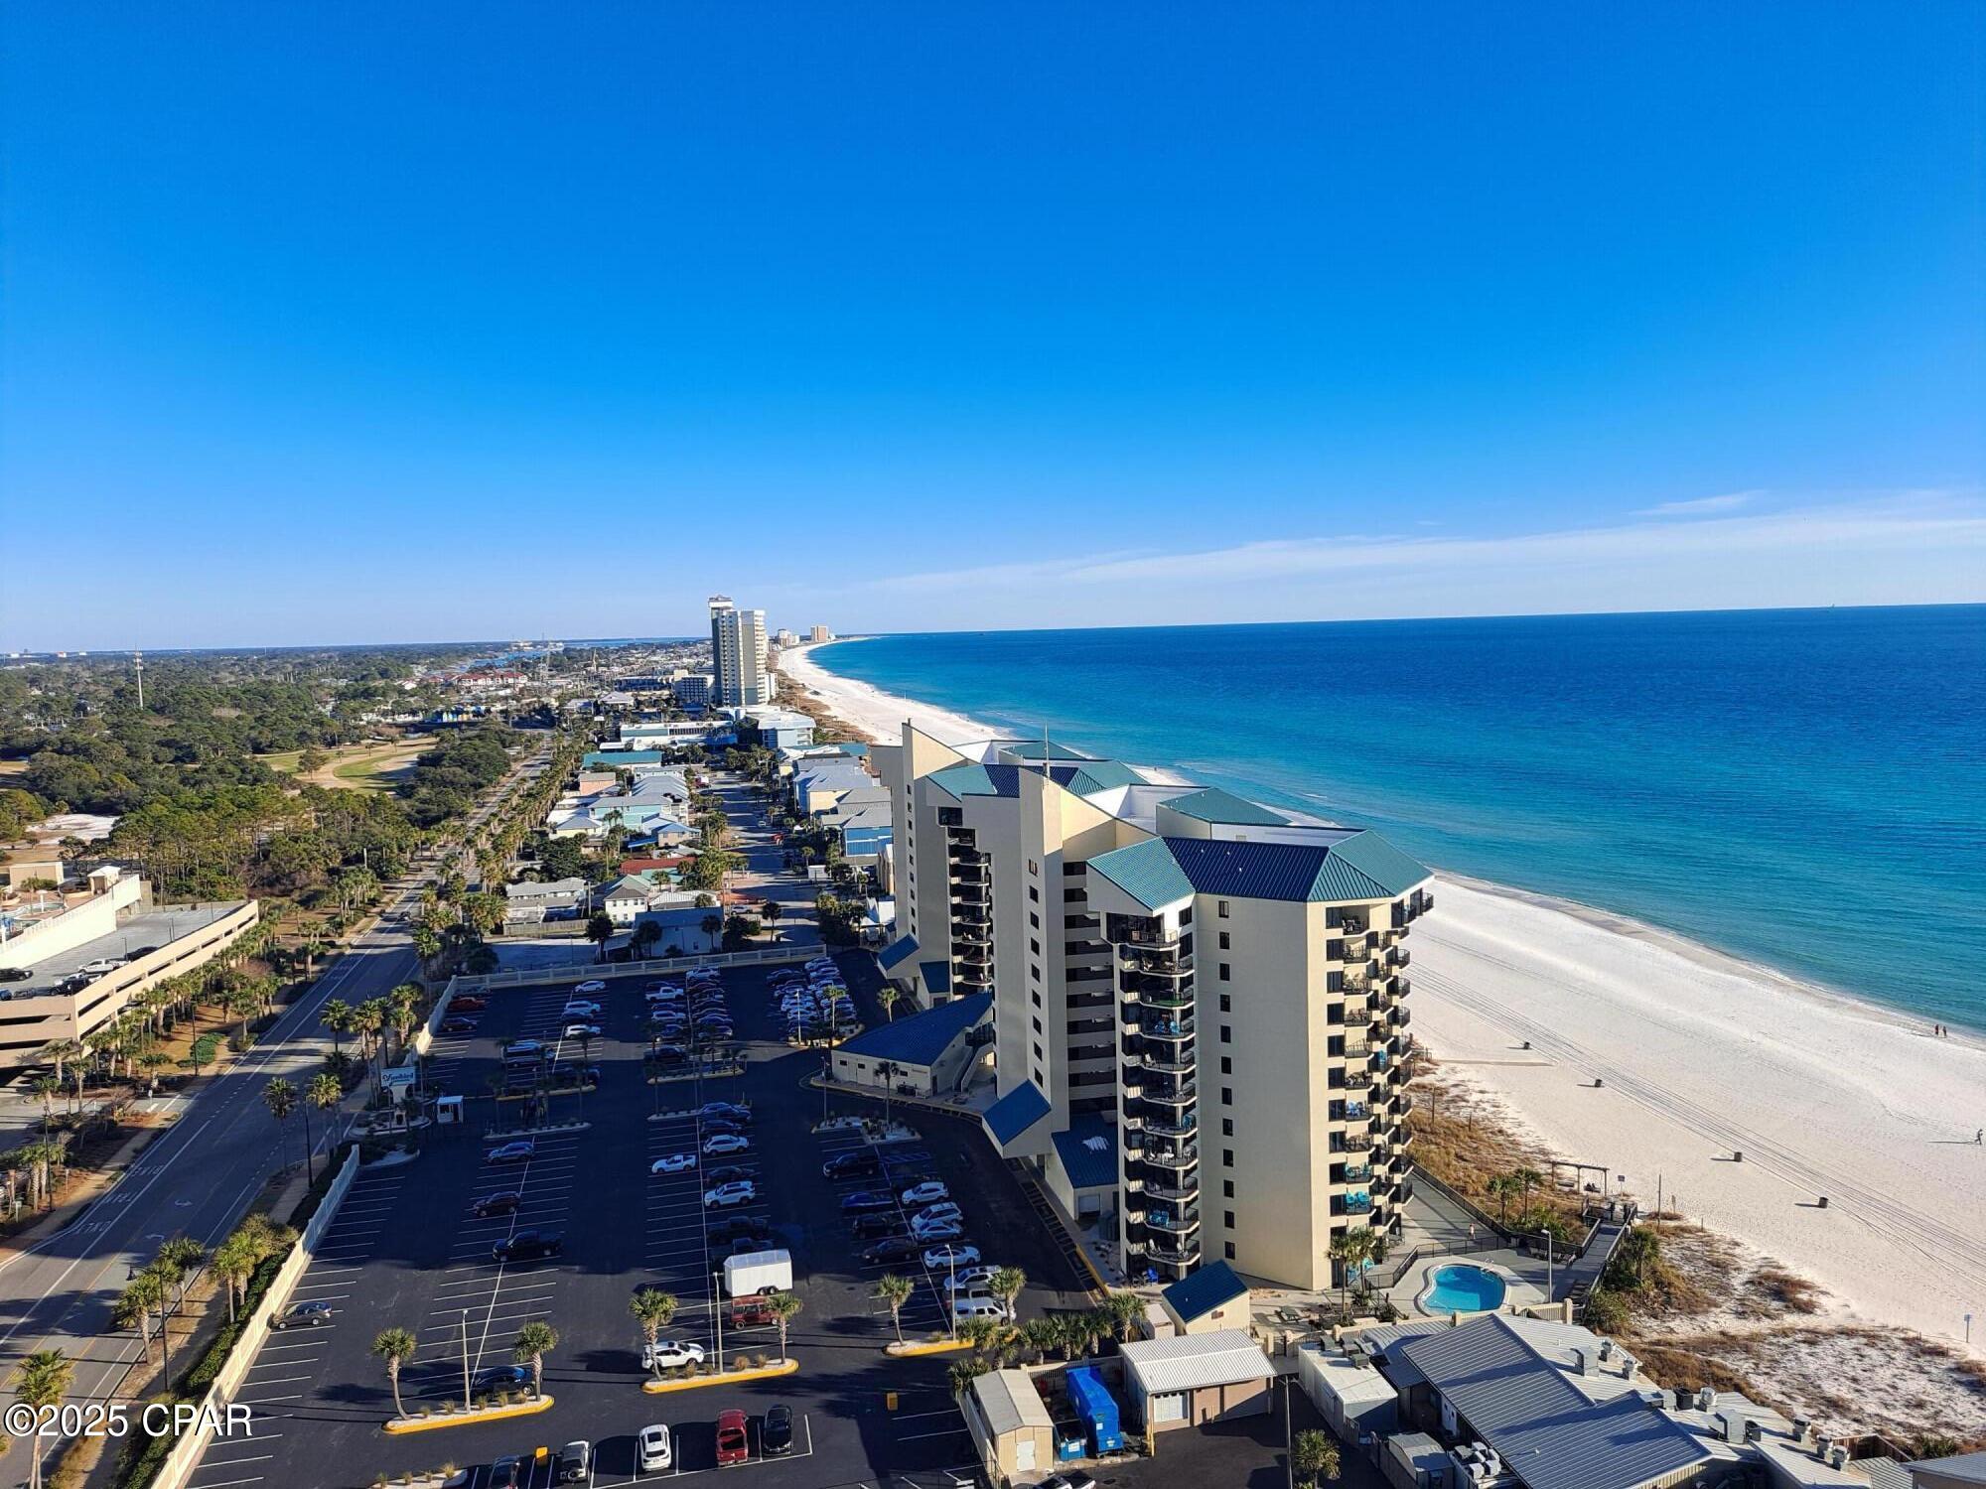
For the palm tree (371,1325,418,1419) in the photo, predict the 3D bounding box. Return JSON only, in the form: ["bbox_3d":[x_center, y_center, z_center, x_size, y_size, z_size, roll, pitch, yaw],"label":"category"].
[{"bbox_3d":[-43.155,45.377,103.356,3.300,6.850,3.300,-2,5,0],"label":"palm tree"}]

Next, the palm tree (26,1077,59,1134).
[{"bbox_3d":[-111.813,42.150,168.757,3.700,6.300,3.700,-2,5,0],"label":"palm tree"}]

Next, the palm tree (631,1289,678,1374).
[{"bbox_3d":[-26.058,45.553,110.674,3.830,7.330,3.830,-3,5,-13],"label":"palm tree"}]

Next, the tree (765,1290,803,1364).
[{"bbox_3d":[-16.320,45.896,112.645,2.920,5.760,2.920,-3,5,-13],"label":"tree"}]

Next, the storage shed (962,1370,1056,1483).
[{"bbox_3d":[1.389,46.322,98.788,3.850,3.250,7.400,-3,5,-13],"label":"storage shed"}]

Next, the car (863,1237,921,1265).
[{"bbox_3d":[-8.983,45.073,127.677,4.850,1.470,1.840,-3,5,-14],"label":"car"}]

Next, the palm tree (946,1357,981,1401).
[{"bbox_3d":[-1.998,45.956,103.408,2.682,3.406,2.682,-2,5,0],"label":"palm tree"}]

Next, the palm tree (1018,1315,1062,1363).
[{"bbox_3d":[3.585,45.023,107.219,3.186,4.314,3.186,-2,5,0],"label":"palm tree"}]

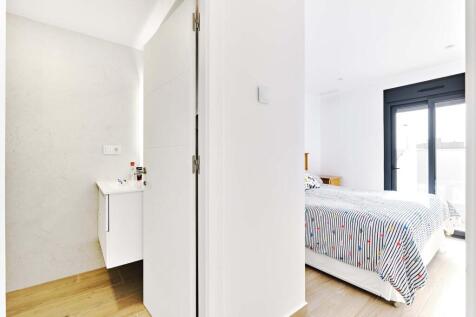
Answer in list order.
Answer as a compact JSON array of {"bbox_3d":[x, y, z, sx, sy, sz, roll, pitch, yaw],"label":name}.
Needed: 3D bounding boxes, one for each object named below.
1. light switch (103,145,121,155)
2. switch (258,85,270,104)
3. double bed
[{"bbox_3d":[-1.330,-0.090,2.100,0.155,0.090,0.015,0,0,-38],"label":"light switch"},{"bbox_3d":[0.171,-0.403,1.250,0.100,0.110,0.015,0,0,-38],"label":"switch"},{"bbox_3d":[1.335,0.775,2.520,1.650,0.610,1.750,0,0,-38],"label":"double bed"}]

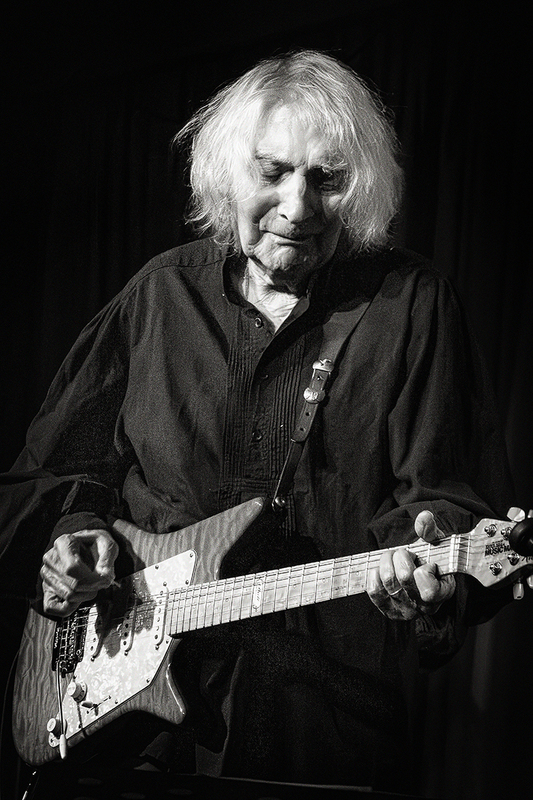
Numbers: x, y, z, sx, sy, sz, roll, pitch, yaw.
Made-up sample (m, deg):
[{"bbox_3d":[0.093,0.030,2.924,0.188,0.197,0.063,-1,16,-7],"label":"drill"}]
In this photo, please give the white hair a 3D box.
[{"bbox_3d":[0.029,-0.285,3.280,0.260,0.245,0.240,8,19,-11],"label":"white hair"}]

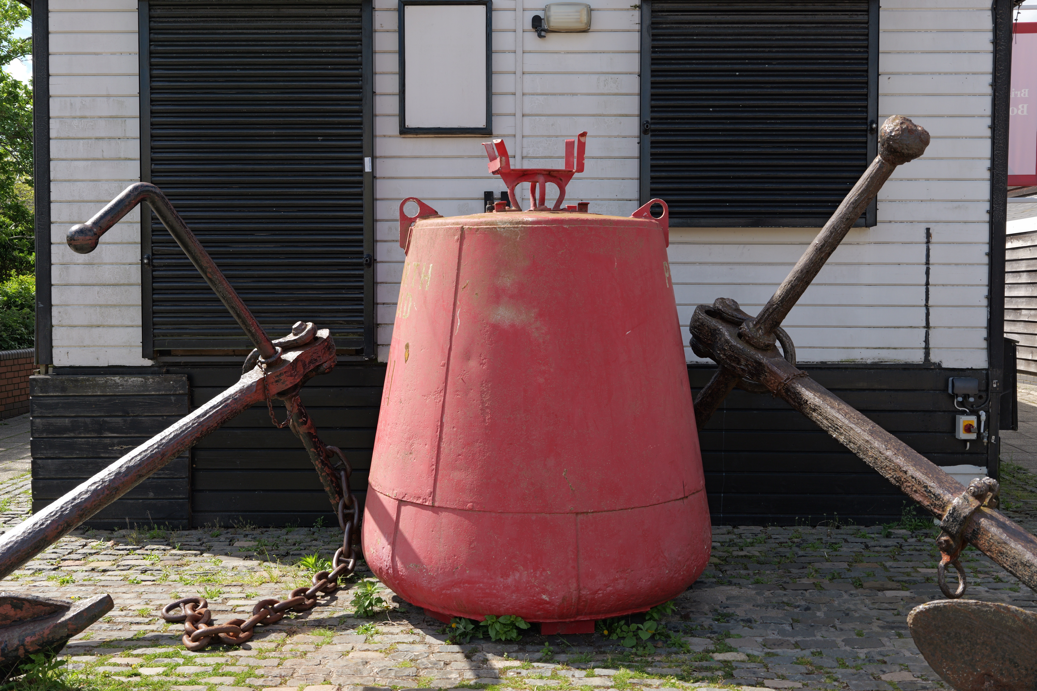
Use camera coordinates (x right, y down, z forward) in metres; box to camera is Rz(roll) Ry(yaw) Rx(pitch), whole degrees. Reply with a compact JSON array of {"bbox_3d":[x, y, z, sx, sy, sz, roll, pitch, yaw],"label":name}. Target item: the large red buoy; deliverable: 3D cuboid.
[{"bbox_3d":[0.085,0.122,5.510,1.650,2.250,1.650,0,2,0],"label":"large red buoy"}]

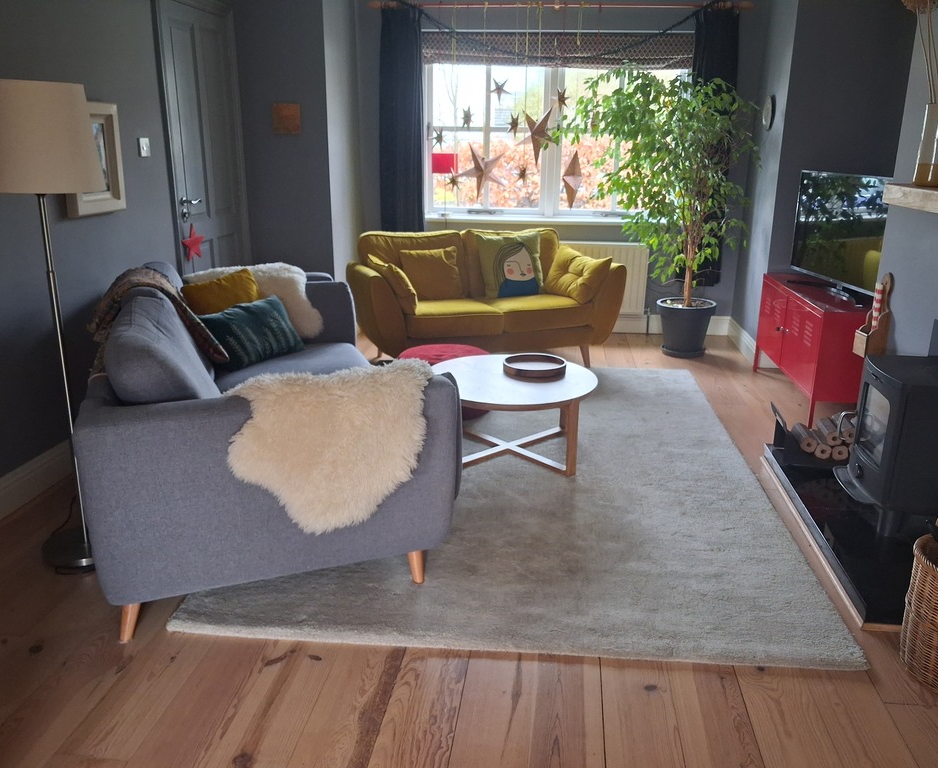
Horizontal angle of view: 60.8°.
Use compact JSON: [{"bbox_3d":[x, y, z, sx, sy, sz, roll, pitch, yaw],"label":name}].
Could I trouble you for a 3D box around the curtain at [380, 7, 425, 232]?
[{"bbox_3d":[-0.509,-1.753,5.991,0.340,1.940,0.130,2,16,7],"label":"curtain"}]

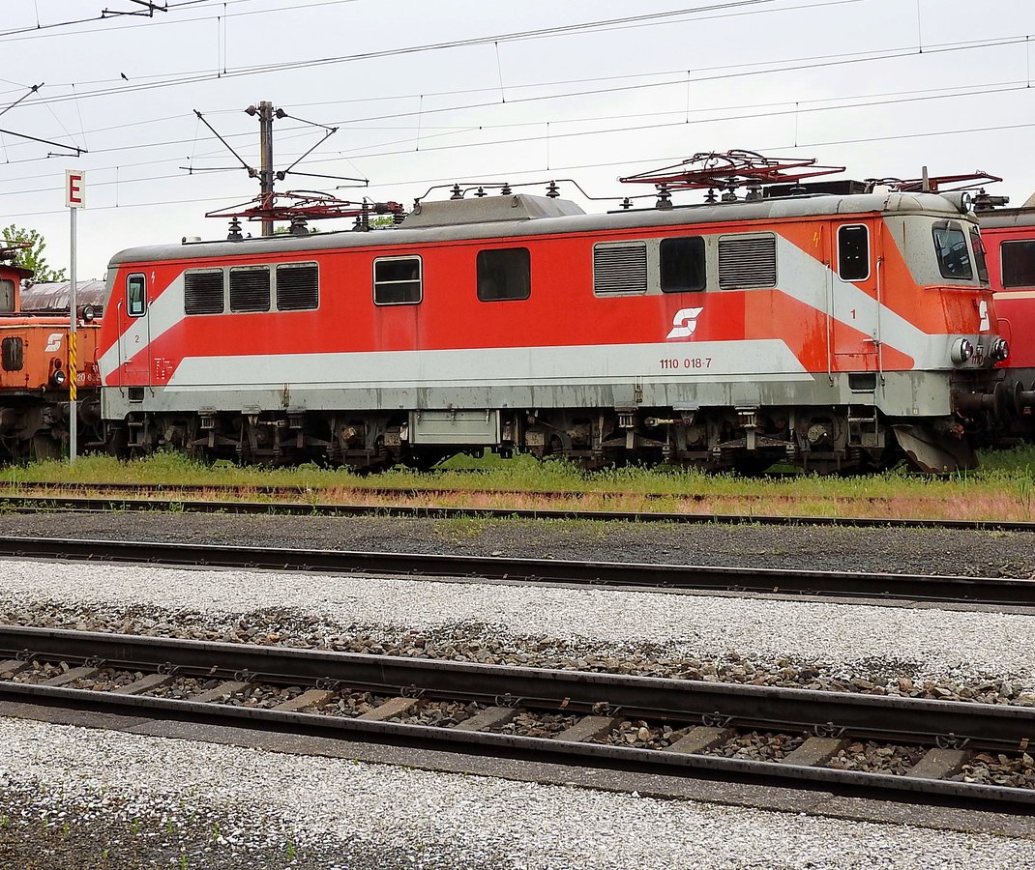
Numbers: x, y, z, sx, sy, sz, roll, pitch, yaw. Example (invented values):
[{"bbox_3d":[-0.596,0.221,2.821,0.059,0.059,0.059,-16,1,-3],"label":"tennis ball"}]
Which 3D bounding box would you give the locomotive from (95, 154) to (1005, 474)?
[{"bbox_3d":[-0.418,-1.885,26.505,17.860,4.900,2.950,0,2,27],"label":"locomotive"}]

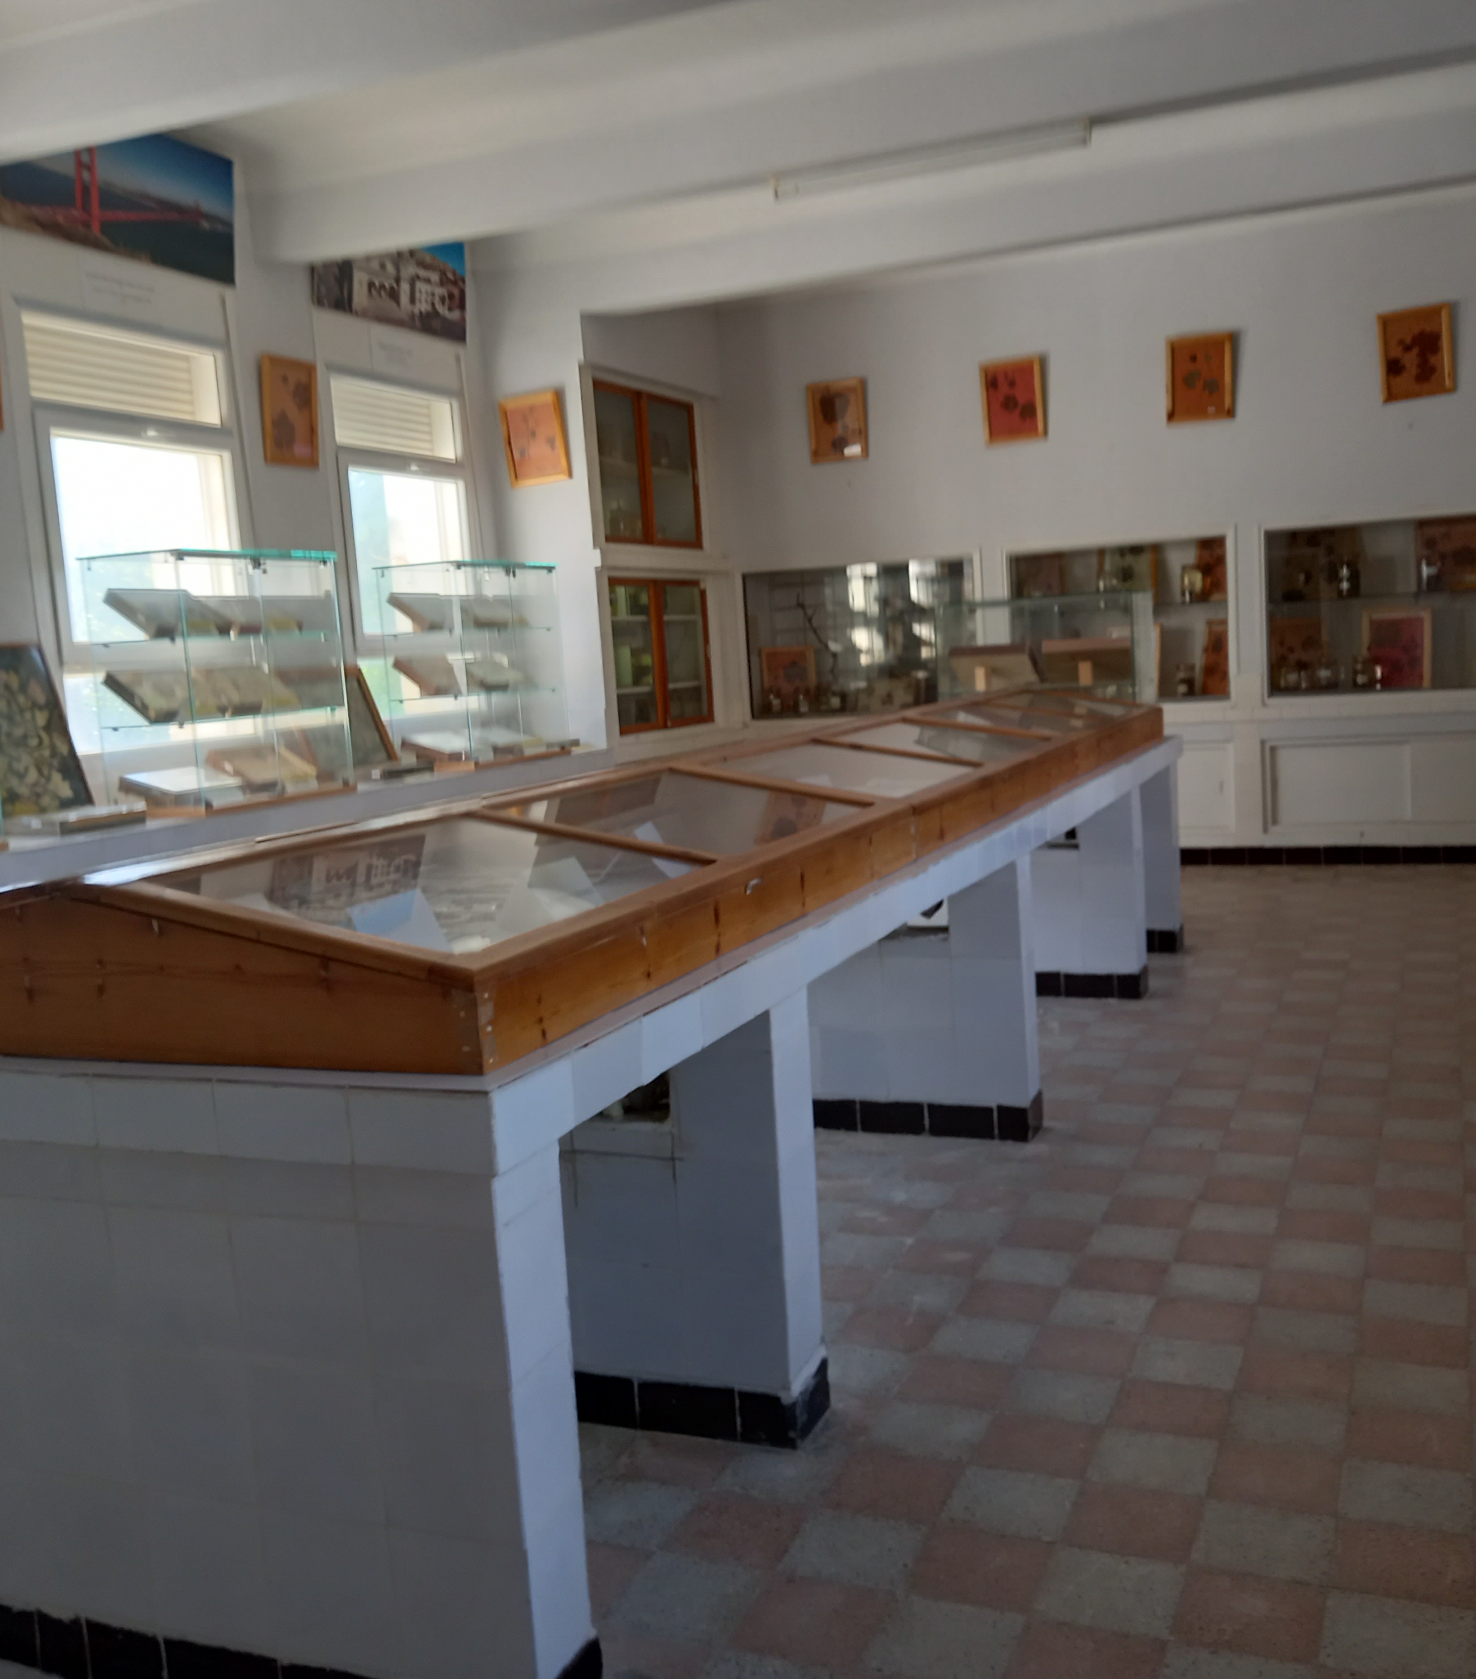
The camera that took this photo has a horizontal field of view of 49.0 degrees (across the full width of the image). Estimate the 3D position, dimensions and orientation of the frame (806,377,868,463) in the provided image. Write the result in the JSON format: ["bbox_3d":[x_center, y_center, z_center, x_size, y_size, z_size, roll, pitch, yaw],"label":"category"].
[{"bbox_3d":[0.622,-2.603,10.065,0.376,0.477,0.035,-1,7,24],"label":"frame"}]

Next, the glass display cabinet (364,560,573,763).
[{"bbox_3d":[-1.310,-0.872,8.130,0.475,0.985,0.940,-1,7,24],"label":"glass display cabinet"}]

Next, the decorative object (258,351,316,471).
[{"bbox_3d":[-2.001,-1.912,7.251,0.035,0.473,0.371,3,9,23],"label":"decorative object"}]

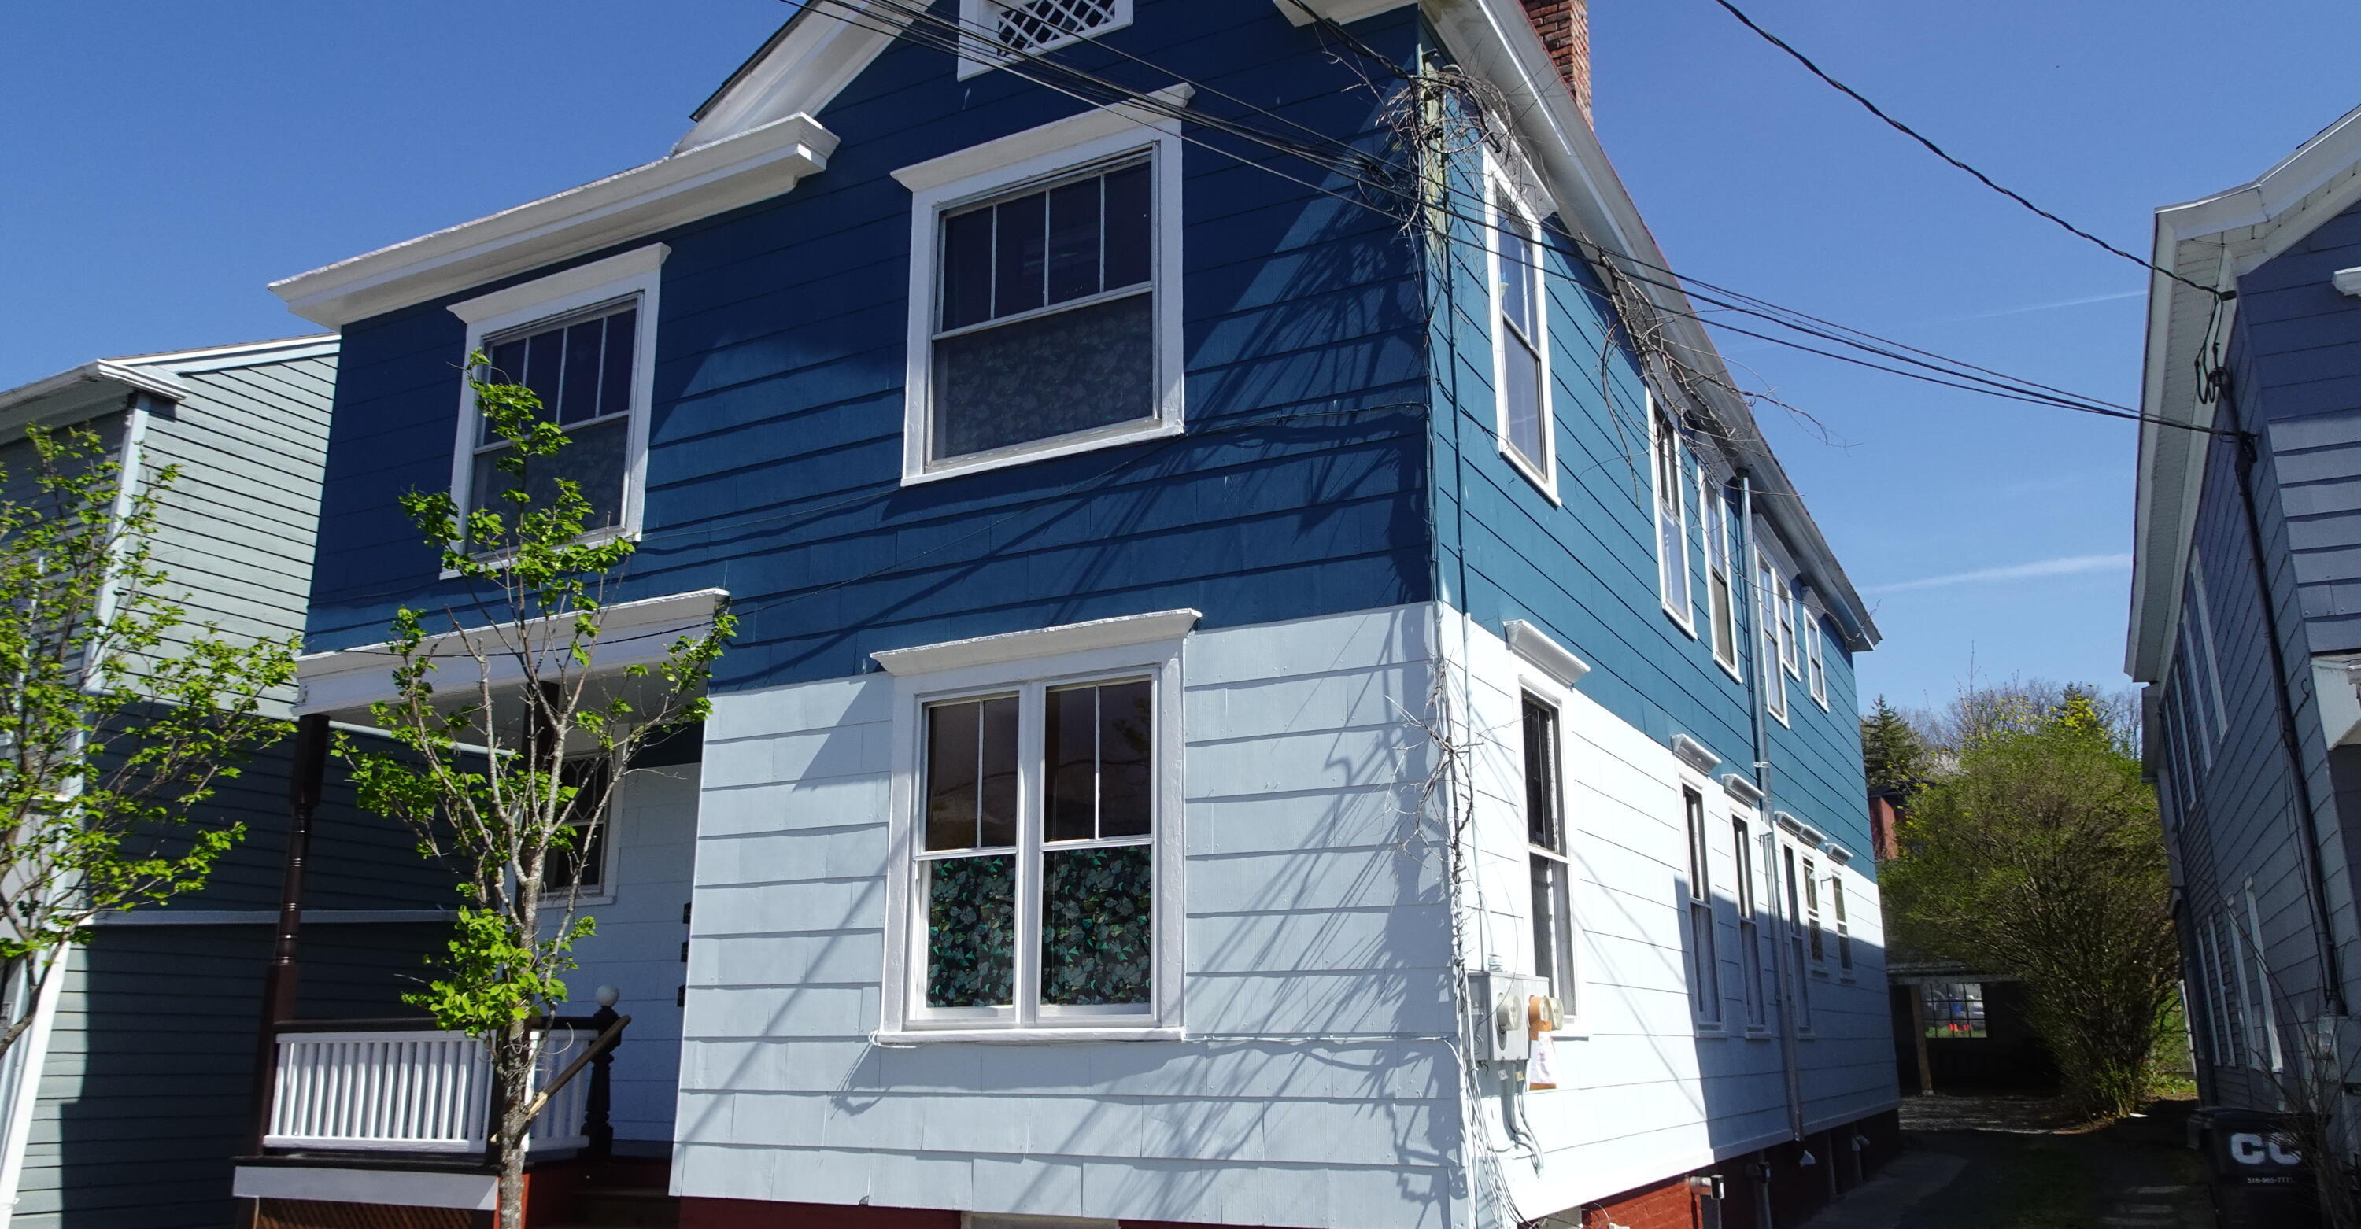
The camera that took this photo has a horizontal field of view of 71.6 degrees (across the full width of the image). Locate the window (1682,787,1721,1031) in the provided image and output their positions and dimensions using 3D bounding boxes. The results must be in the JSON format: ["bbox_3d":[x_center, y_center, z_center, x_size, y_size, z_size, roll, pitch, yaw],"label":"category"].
[{"bbox_3d":[3.610,2.012,11.392,0.100,1.680,0.750,-8,-17,28],"label":"window"}]

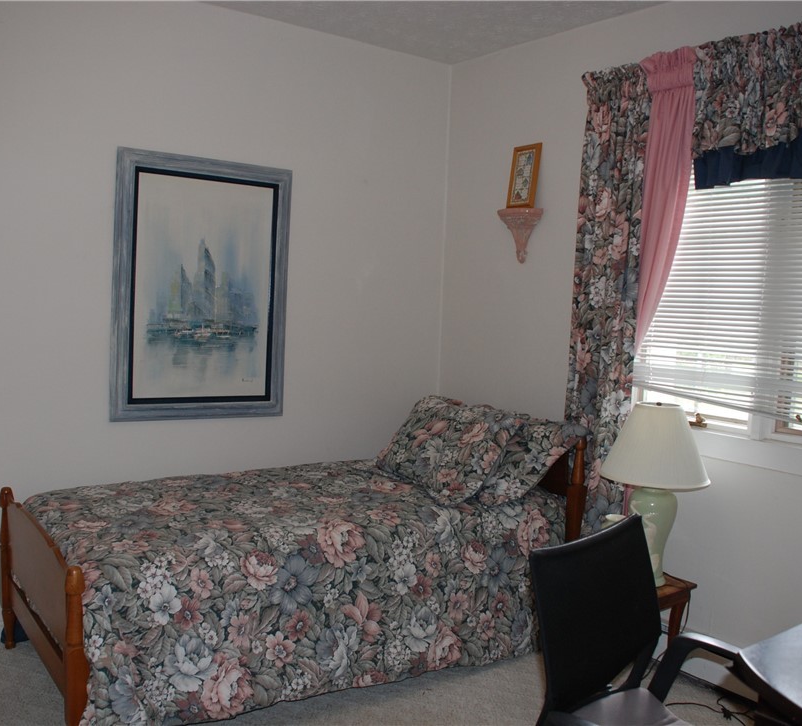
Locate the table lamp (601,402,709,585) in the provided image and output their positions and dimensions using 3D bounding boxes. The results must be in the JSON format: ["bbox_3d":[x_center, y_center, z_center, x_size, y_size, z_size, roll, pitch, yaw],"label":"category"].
[{"bbox_3d":[0.846,0.437,2.723,0.355,0.612,0.355,-2,6,-37],"label":"table lamp"}]

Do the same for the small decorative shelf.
[{"bbox_3d":[0.492,-0.556,3.547,0.130,0.240,0.215,-2,6,-36],"label":"small decorative shelf"}]

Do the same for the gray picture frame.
[{"bbox_3d":[-0.790,-0.291,3.305,0.740,1.048,0.040,-2,6,-37],"label":"gray picture frame"}]

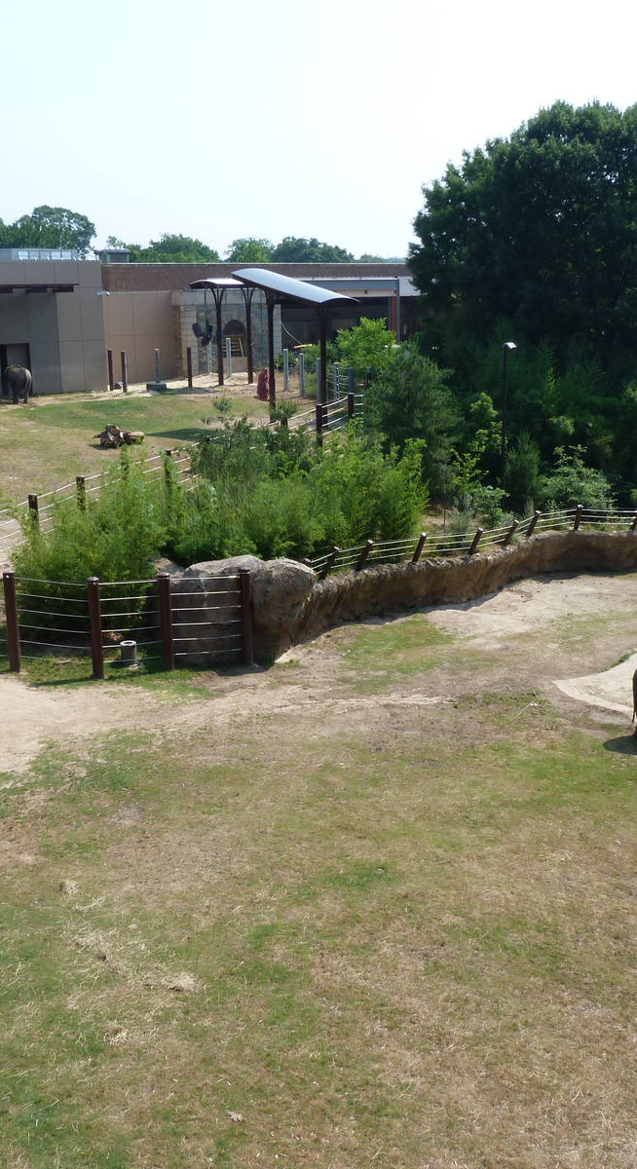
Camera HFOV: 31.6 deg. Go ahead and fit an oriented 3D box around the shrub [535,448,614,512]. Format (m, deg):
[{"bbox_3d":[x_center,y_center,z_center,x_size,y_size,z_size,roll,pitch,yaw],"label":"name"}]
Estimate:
[{"bbox_3d":[11.020,-4.350,48.530,3.330,3.010,2.830,2,14,13],"label":"shrub"}]

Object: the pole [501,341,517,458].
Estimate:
[{"bbox_3d":[9.172,-8.600,54.523,0.750,6.083,0.400,5,15,23],"label":"pole"}]

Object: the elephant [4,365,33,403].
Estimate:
[{"bbox_3d":[-18.931,-12.766,71.623,1.400,2.400,2.900,-7,15,-23],"label":"elephant"}]

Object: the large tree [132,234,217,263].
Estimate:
[{"bbox_3d":[-17.790,-36.190,141.330,10.370,14.870,9.850,-2,14,-7],"label":"large tree"}]

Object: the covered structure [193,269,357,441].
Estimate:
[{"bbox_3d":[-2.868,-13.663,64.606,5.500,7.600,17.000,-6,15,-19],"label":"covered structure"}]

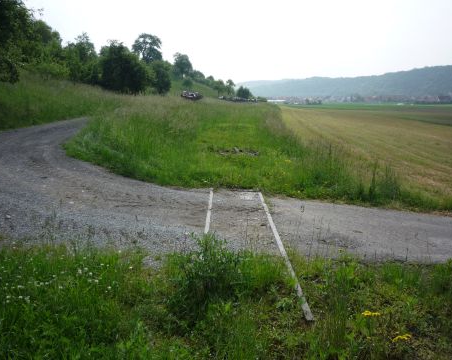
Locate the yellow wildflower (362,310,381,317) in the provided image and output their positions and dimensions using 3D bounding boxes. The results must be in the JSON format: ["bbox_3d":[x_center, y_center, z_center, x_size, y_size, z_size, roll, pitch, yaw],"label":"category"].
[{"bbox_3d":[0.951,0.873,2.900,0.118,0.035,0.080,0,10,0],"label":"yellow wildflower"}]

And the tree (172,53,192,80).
[{"bbox_3d":[-13.235,-34.838,135.000,6.100,7.800,6.100,0,10,0],"label":"tree"}]

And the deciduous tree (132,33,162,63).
[{"bbox_3d":[-22.115,-36.624,125.000,8.400,10.000,8.400,0,10,0],"label":"deciduous tree"}]

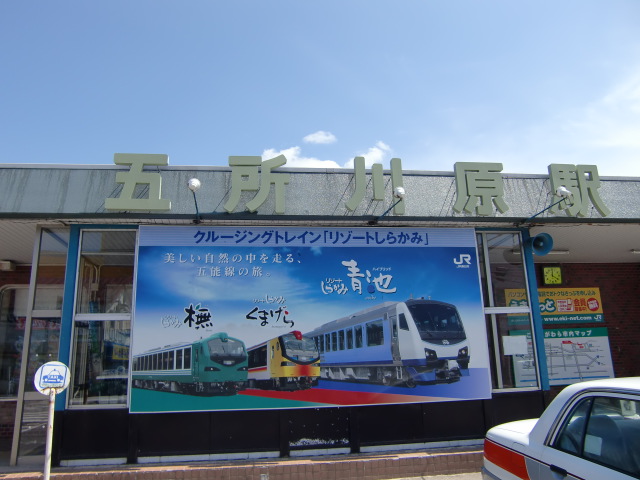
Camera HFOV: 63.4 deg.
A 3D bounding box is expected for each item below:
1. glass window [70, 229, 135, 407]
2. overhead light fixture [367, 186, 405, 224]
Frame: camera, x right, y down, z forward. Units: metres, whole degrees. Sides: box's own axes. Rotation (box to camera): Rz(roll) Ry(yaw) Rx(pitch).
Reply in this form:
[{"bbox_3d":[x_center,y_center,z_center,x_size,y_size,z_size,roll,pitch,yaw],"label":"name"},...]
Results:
[{"bbox_3d":[-3.180,1.114,7.631,0.860,2.600,0.080,0,-14,-8],"label":"glass window"},{"bbox_3d":[0.980,-0.475,7.687,0.200,0.220,1.400,0,-14,-8],"label":"overhead light fixture"}]

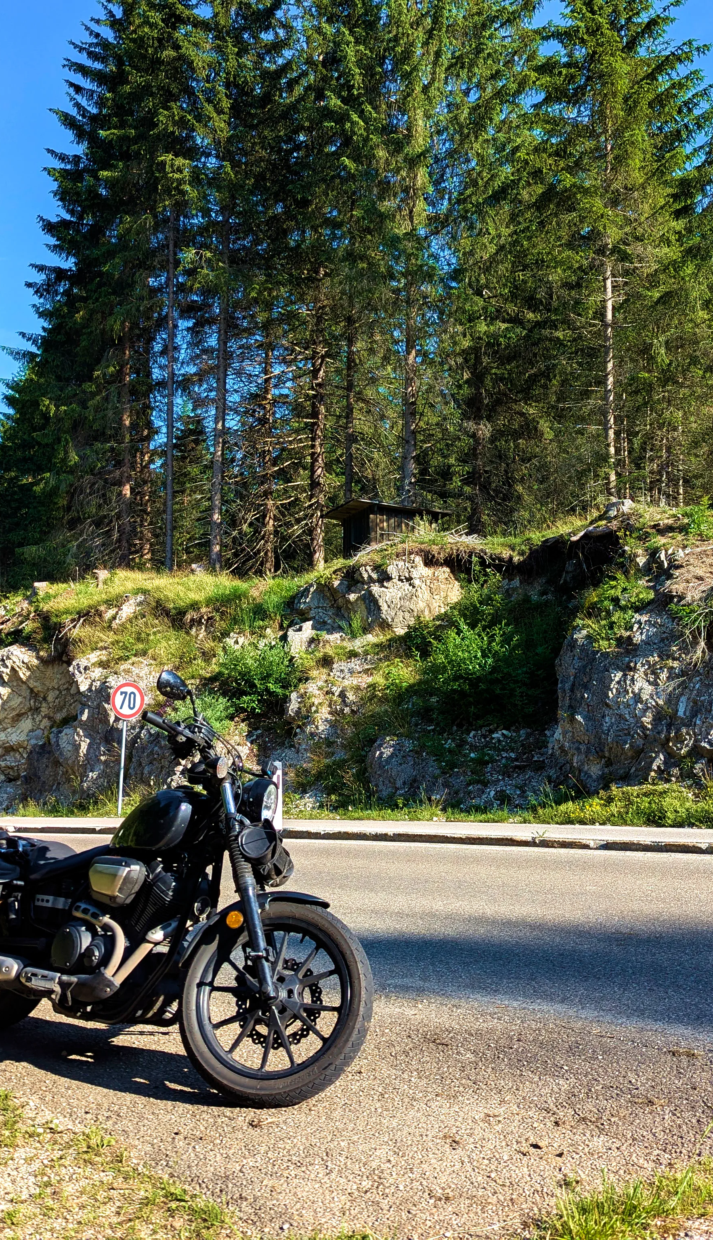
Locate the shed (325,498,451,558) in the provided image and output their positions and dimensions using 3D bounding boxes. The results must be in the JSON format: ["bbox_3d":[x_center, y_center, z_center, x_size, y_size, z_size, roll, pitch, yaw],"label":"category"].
[{"bbox_3d":[0.965,-2.796,35.000,3.300,1.950,2.100,4,-7,-30],"label":"shed"}]

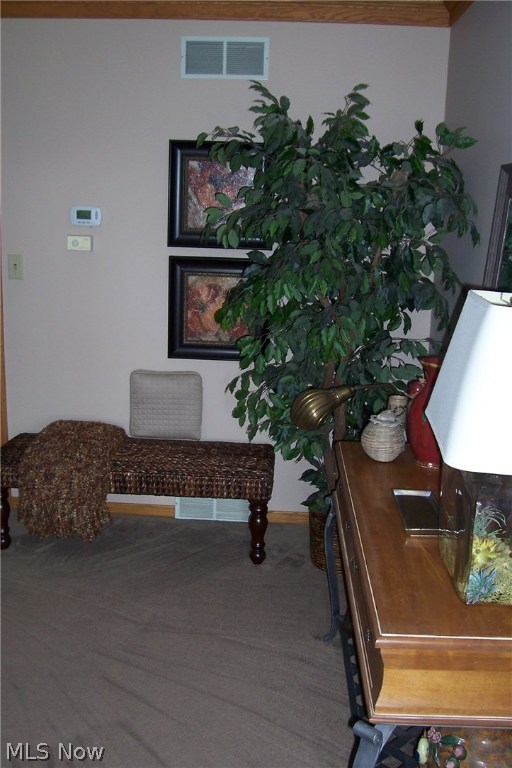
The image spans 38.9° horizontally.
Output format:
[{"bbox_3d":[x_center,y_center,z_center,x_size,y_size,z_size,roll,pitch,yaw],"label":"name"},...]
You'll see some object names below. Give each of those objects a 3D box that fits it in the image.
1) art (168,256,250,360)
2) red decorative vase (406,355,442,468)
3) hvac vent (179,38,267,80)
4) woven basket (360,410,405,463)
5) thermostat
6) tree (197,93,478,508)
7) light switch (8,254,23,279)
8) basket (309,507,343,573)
[{"bbox_3d":[-0.165,-0.349,3.414,0.486,0.482,0.035,2,12,2],"label":"art"},{"bbox_3d":[0.558,0.079,2.178,0.200,0.325,0.200,2,12,2],"label":"red decorative vase"},{"bbox_3d":[-0.137,-1.437,3.202,0.388,0.177,0.015,2,12,2],"label":"hvac vent"},{"bbox_3d":[0.390,0.154,2.223,0.134,0.148,0.134,2,12,2],"label":"woven basket"},{"bbox_3d":[-0.782,-0.776,3.362,0.149,0.094,0.030,2,12,2],"label":"thermostat"},{"bbox_3d":[0.269,-0.289,2.921,1.030,1.720,0.950,2,12,2],"label":"tree"},{"bbox_3d":[-1.135,-0.554,3.434,0.071,0.117,0.012,2,12,2],"label":"light switch"},{"bbox_3d":[0.383,0.663,3.200,0.300,0.250,0.300,2,12,2],"label":"basket"}]

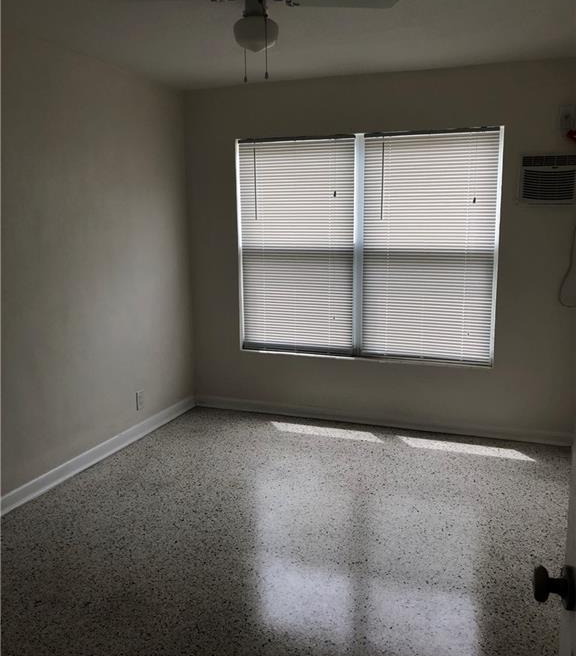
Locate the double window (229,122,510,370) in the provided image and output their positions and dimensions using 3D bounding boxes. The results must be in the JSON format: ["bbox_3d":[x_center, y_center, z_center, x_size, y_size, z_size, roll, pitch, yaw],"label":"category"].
[{"bbox_3d":[0.515,-0.563,4.448,1.879,1.582,0.091,3,10,20],"label":"double window"}]

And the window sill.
[{"bbox_3d":[0.521,0.209,4.588,1.879,0.037,0.106,3,10,20],"label":"window sill"}]

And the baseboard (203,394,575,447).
[{"bbox_3d":[0.605,0.680,4.593,2.929,0.093,0.018,3,10,20],"label":"baseboard"}]

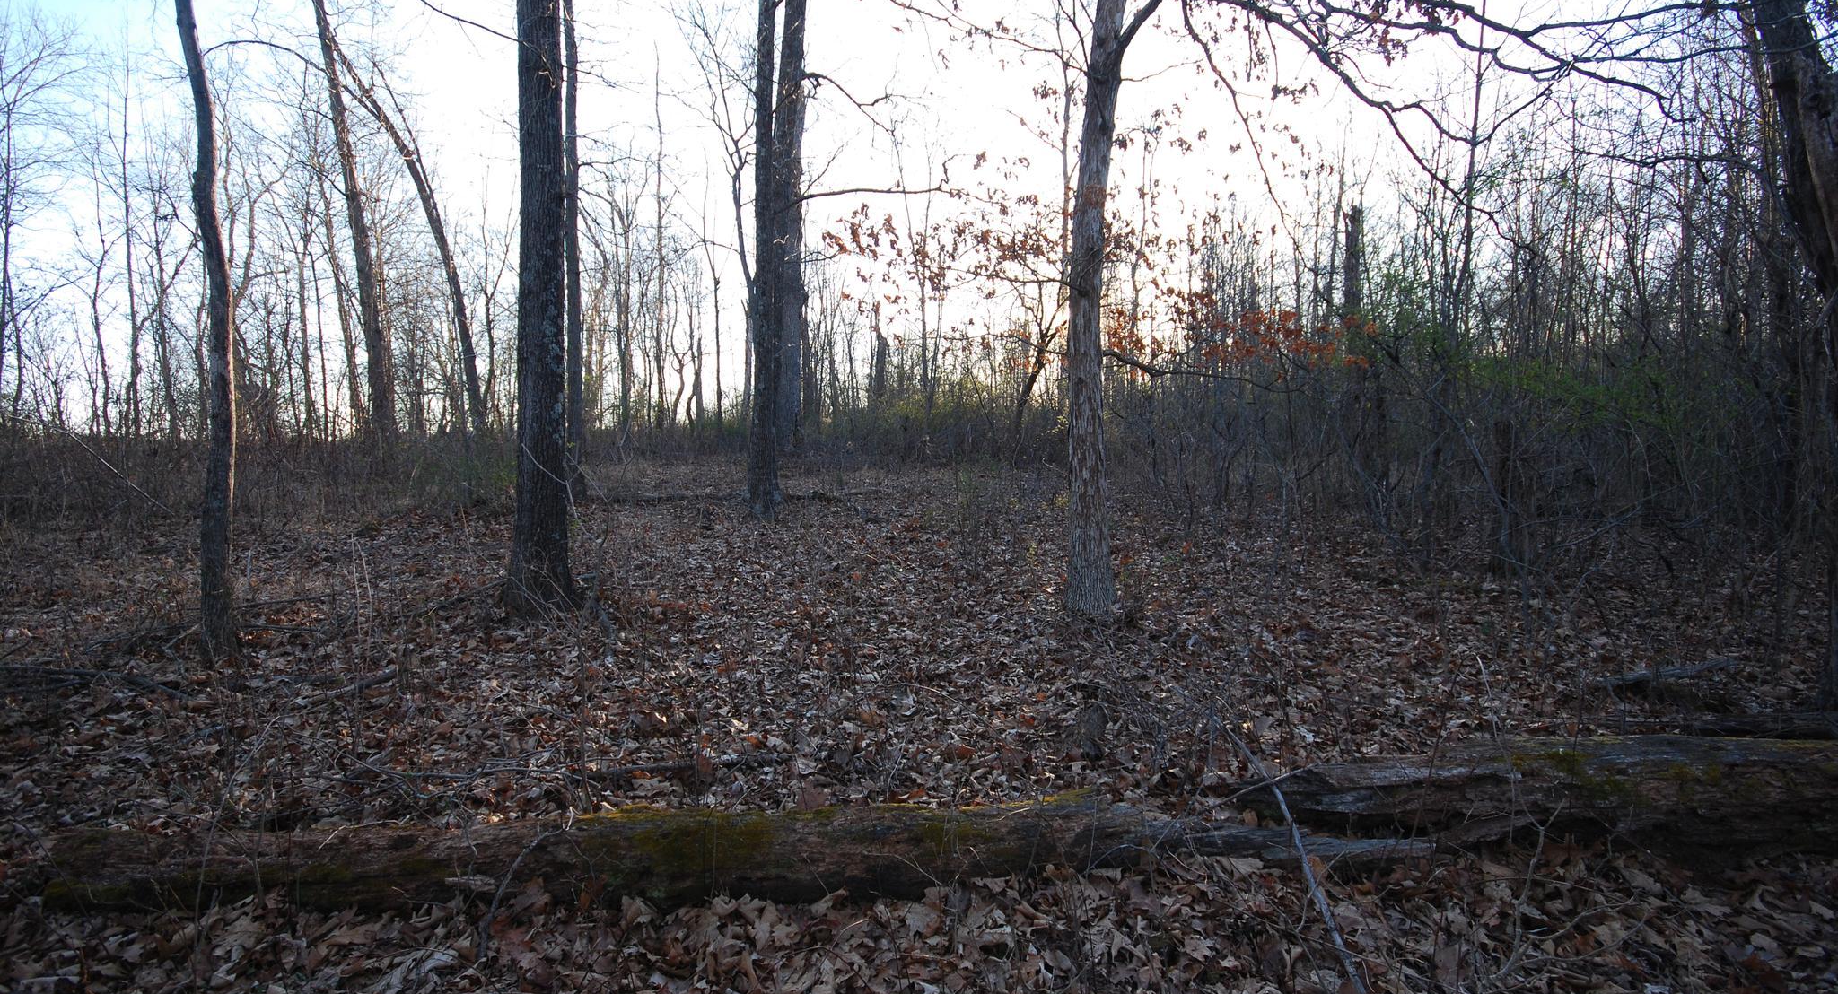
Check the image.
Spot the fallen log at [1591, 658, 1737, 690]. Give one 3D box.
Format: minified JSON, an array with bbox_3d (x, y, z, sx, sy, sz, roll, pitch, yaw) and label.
[{"bbox_3d":[4.660,1.100,4.780,1.100,0.150,0.140,-1,4,-10],"label":"fallen log"}]

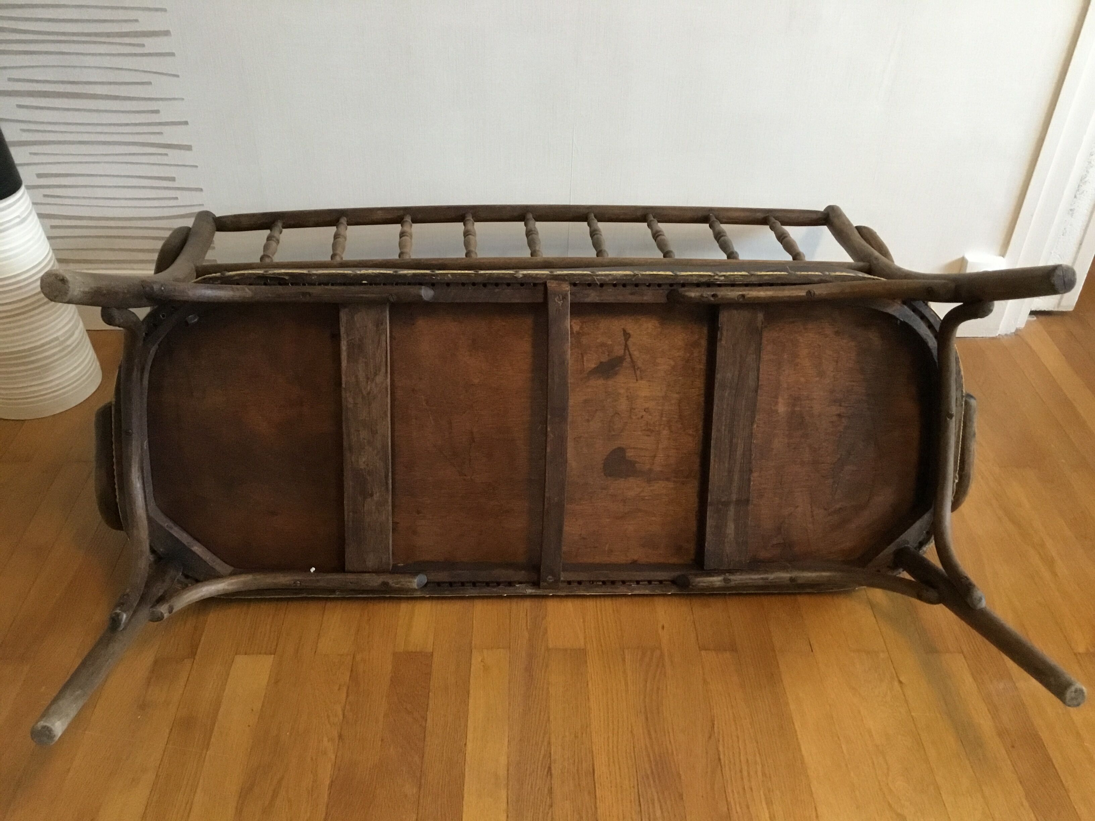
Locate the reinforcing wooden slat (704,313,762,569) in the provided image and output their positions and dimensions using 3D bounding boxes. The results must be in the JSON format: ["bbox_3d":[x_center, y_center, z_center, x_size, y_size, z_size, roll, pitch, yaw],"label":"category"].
[{"bbox_3d":[0.287,0.044,1.522,0.069,0.416,0.022,0,10,-5],"label":"reinforcing wooden slat"}]

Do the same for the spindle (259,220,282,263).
[{"bbox_3d":[-0.421,-0.260,1.506,0.021,0.021,0.152,-2,36,-5],"label":"spindle"}]

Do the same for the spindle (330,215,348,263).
[{"bbox_3d":[-0.322,-0.267,1.524,0.021,0.021,0.152,-2,36,-5],"label":"spindle"}]

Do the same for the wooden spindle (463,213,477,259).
[{"bbox_3d":[-0.123,-0.278,1.557,0.021,0.021,0.152,-2,36,-5],"label":"wooden spindle"}]

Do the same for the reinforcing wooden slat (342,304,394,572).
[{"bbox_3d":[-0.271,0.043,1.475,0.070,0.411,0.022,0,10,-5],"label":"reinforcing wooden slat"}]

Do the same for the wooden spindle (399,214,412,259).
[{"bbox_3d":[-0.222,-0.274,1.543,0.021,0.021,0.152,-2,36,-5],"label":"wooden spindle"}]

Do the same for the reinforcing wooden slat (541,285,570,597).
[{"bbox_3d":[0.010,0.041,1.466,0.032,0.464,0.020,0,10,-5],"label":"reinforcing wooden slat"}]

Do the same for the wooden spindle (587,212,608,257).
[{"bbox_3d":[0.080,-0.284,1.585,0.021,0.021,0.152,-1,36,-5],"label":"wooden spindle"}]

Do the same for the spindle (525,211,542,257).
[{"bbox_3d":[-0.023,-0.282,1.573,0.021,0.021,0.152,-2,36,-5],"label":"spindle"}]

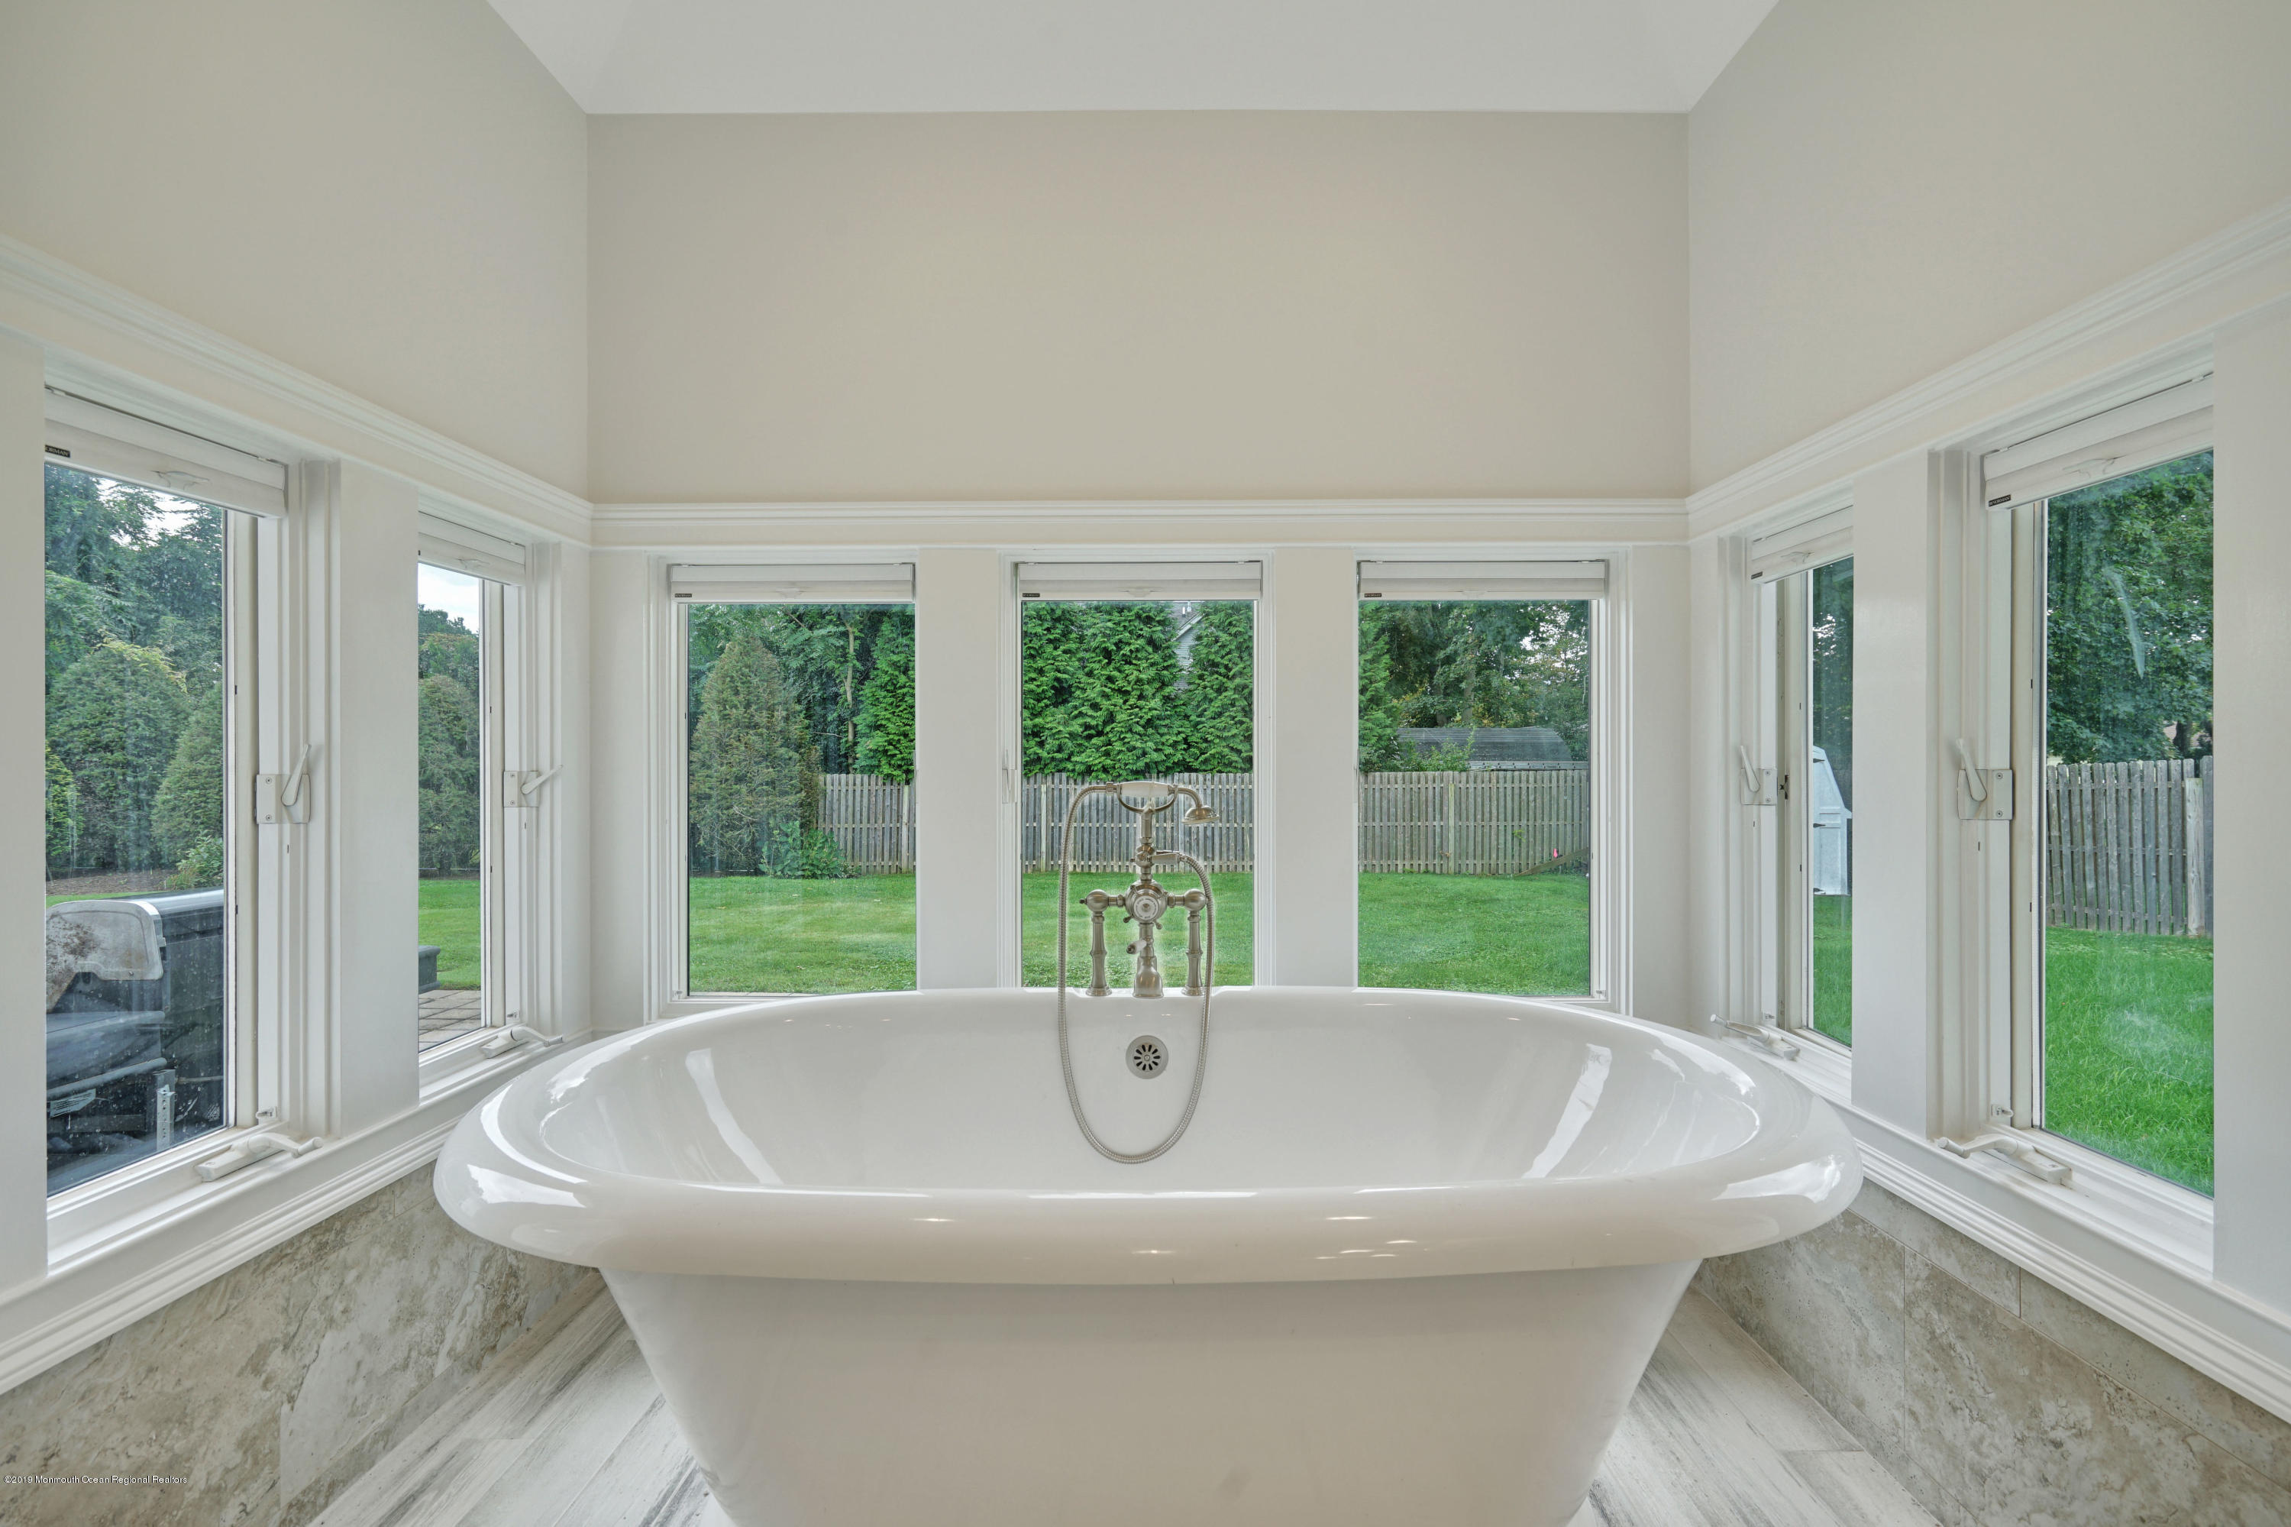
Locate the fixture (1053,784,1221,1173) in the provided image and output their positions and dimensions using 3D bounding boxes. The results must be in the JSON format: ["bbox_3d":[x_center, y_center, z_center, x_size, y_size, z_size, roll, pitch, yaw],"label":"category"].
[{"bbox_3d":[-0.014,0.362,1.800,0.290,0.655,0.220,0,0,0],"label":"fixture"}]

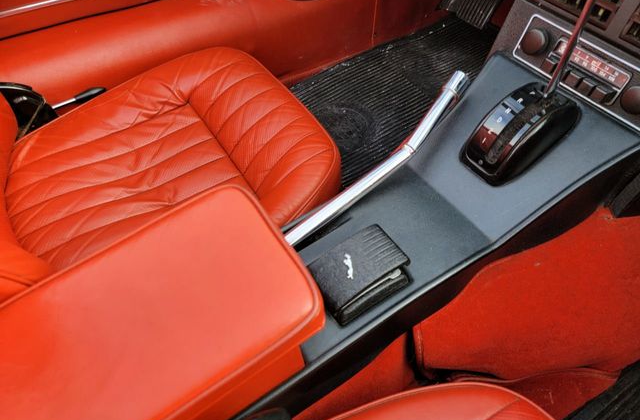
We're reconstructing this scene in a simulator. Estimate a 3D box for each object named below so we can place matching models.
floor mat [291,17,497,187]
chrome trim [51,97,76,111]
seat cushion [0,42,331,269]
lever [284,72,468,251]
[{"bbox_3d":[0.248,-0.268,1.061,0.700,0.040,0.440,-27,55,-20],"label":"floor mat"},{"bbox_3d":[-0.472,-0.195,0.818,0.045,0.008,0.008,-27,55,-20],"label":"chrome trim"},{"bbox_3d":[-0.239,-0.046,0.747,0.500,0.140,0.480,-27,55,-20],"label":"seat cushion"},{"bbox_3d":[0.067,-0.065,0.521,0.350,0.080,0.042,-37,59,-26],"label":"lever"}]

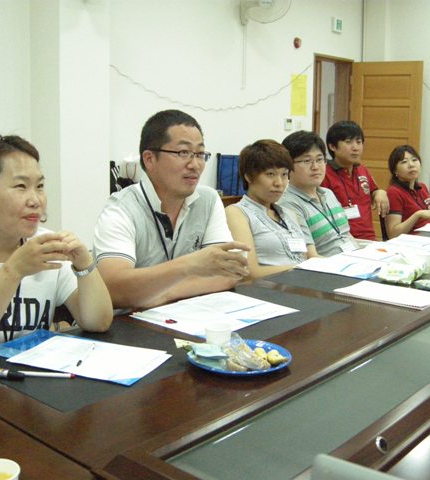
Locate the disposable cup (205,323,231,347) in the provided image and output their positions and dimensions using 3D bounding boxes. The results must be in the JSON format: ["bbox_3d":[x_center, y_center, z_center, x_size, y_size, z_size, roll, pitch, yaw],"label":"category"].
[{"bbox_3d":[0.007,0.235,1.495,0.064,0.072,0.064,1,10,0],"label":"disposable cup"}]

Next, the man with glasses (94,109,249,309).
[{"bbox_3d":[-0.192,0.244,2.108,0.560,1.320,0.780,-6,13,-41],"label":"man with glasses"}]

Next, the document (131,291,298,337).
[{"bbox_3d":[0.011,0.209,1.903,0.295,0.010,0.420,9,12,38],"label":"document"}]

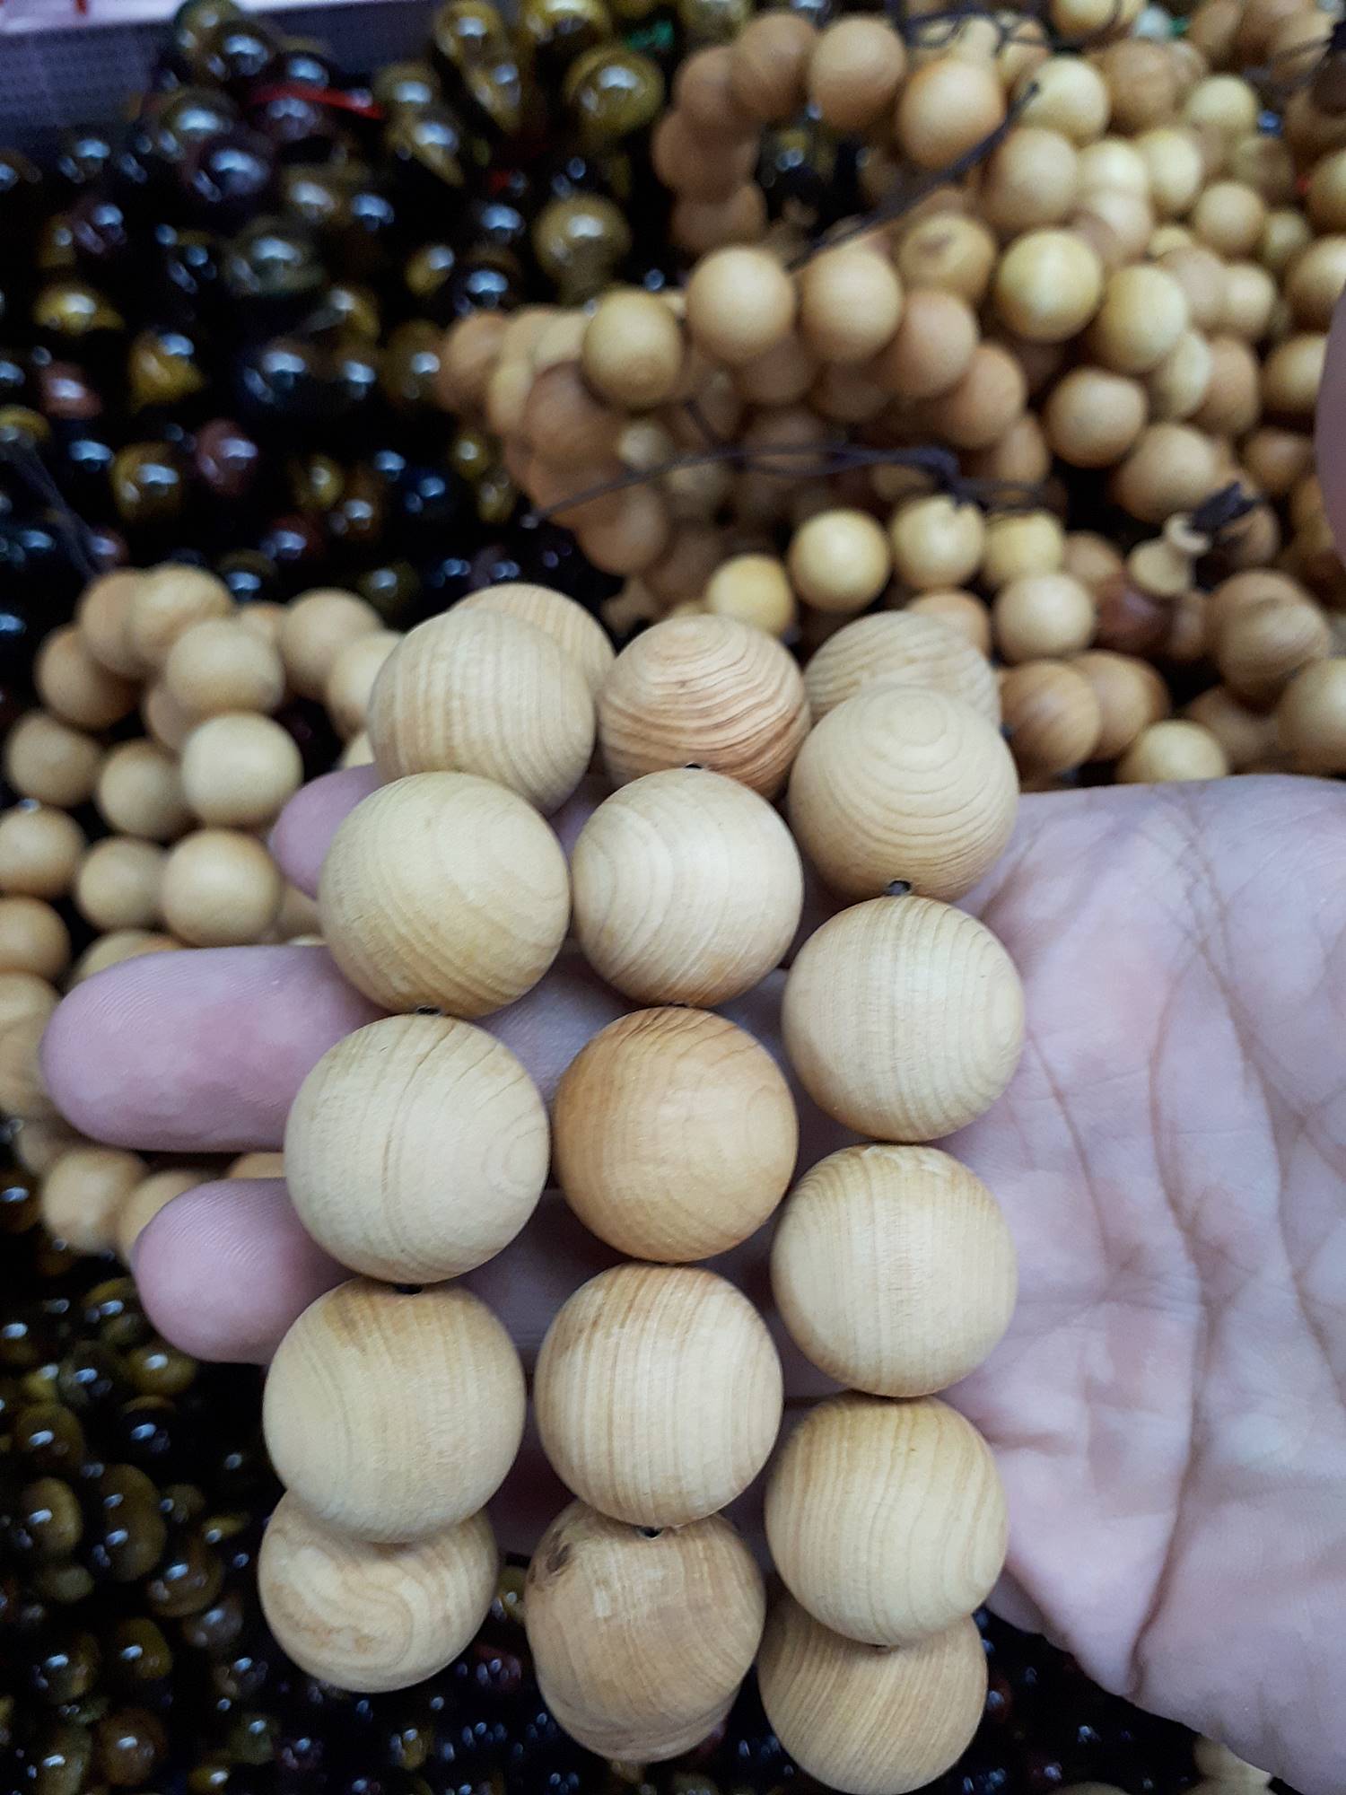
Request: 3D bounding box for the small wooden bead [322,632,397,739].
[{"bbox_3d":[-0.043,-0.031,0.207,0.016,0.016,0.016,0,58,0],"label":"small wooden bead"}]

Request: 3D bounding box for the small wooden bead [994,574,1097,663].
[{"bbox_3d":[0.063,-0.047,0.236,0.016,0.016,0.016,0,63,0],"label":"small wooden bead"}]

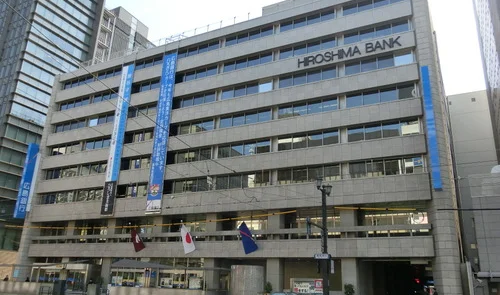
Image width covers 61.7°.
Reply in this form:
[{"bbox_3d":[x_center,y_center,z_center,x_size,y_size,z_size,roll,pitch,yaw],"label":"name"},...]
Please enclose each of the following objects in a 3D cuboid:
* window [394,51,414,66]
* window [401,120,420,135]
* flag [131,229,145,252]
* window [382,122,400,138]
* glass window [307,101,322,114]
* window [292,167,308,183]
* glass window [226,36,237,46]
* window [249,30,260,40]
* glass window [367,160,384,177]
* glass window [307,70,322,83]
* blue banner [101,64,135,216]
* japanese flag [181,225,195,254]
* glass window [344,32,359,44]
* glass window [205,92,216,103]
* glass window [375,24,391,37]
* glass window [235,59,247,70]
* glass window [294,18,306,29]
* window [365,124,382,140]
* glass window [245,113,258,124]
[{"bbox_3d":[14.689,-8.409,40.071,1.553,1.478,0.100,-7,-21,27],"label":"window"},{"bbox_3d":[14.240,-1.760,37.428,1.531,1.572,0.150,-8,-21,27],"label":"window"},{"bbox_3d":[-11.525,9.566,43.182,1.615,2.328,0.400,-8,-21,27],"label":"flag"},{"bbox_3d":[13.220,-1.674,39.260,1.571,1.546,0.100,-8,-21,27],"label":"window"},{"bbox_3d":[6.520,-4.053,42.571,1.527,1.551,0.150,-7,-21,27],"label":"glass window"},{"bbox_3d":[4.681,2.596,38.562,1.454,1.425,0.150,-8,-21,27],"label":"window"},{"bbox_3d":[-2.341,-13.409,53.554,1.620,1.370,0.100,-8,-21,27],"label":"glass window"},{"bbox_3d":[0.537,-13.077,49.040,1.550,1.334,0.150,-8,-21,27],"label":"window"},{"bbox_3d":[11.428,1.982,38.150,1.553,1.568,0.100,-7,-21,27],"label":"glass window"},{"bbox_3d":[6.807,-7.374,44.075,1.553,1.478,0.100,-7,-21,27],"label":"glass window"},{"bbox_3d":[-16.998,-1.501,54.228,2.036,20.659,0.100,-7,-21,27],"label":"blue banner"},{"bbox_3d":[-6.213,9.379,42.333,0.350,2.920,2.710,-7,-21,26],"label":"japanese flag"},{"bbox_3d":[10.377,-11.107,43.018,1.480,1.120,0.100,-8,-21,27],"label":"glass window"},{"bbox_3d":[-4.748,-5.831,49.522,1.515,1.526,0.150,-7,-21,27],"label":"glass window"},{"bbox_3d":[13.185,-11.470,41.470,1.546,1.427,0.150,-8,-21,27],"label":"glass window"},{"bbox_3d":[-1.003,-9.602,48.818,1.535,1.443,0.150,-7,-21,27],"label":"glass window"},{"bbox_3d":[5.498,-13.734,46.530,1.520,1.334,0.150,-8,-21,27],"label":"glass window"},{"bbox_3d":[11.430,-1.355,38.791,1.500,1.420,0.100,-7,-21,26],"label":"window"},{"bbox_3d":[0.212,-3.291,48.578,1.620,1.686,0.100,-8,-21,27],"label":"glass window"}]

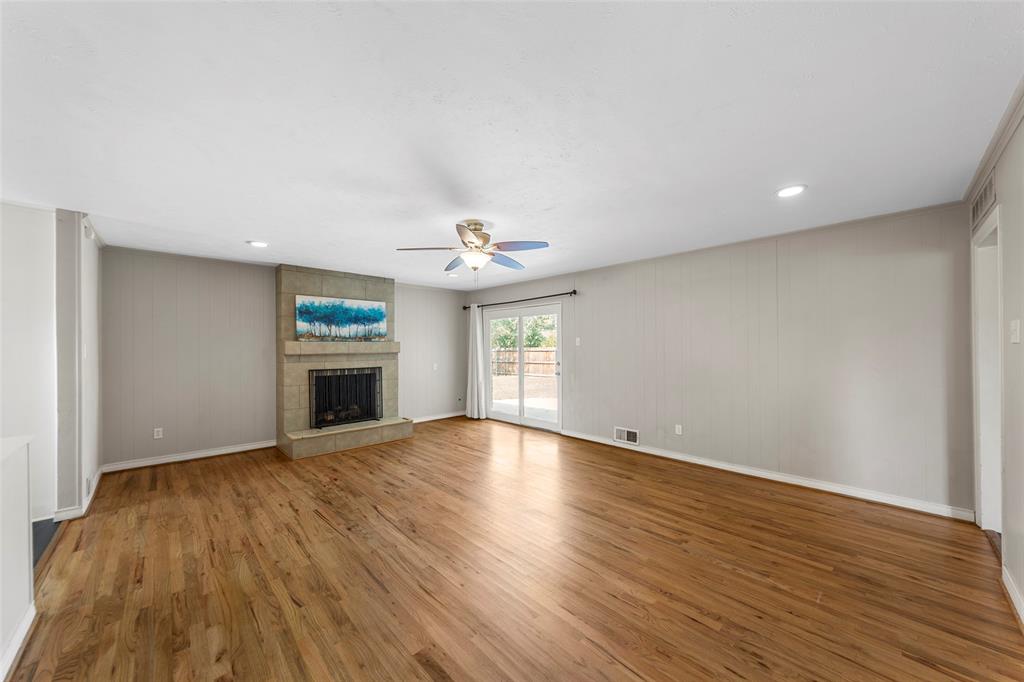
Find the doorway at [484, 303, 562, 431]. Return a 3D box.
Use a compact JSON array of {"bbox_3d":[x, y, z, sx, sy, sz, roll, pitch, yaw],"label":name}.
[{"bbox_3d":[0.150,0.423,5.769,1.729,2.010,0.120,-1,-1,43],"label":"doorway"}]

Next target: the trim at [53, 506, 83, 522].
[{"bbox_3d":[-3.527,1.376,2.719,0.158,0.085,0.025,0,-1,-43],"label":"trim"}]

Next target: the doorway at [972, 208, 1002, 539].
[{"bbox_3d":[3.211,0.305,2.247,0.895,2.150,0.130,0,-1,-43],"label":"doorway"}]

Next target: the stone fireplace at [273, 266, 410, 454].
[{"bbox_3d":[-2.326,0.202,4.876,1.550,2.460,0.790,0,-1,-43],"label":"stone fireplace"}]

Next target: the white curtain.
[{"bbox_3d":[-0.648,0.380,6.309,0.480,2.103,0.130,-1,-1,43],"label":"white curtain"}]

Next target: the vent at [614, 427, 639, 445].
[{"bbox_3d":[1.481,1.234,4.434,0.339,0.178,0.030,-1,-1,43],"label":"vent"}]

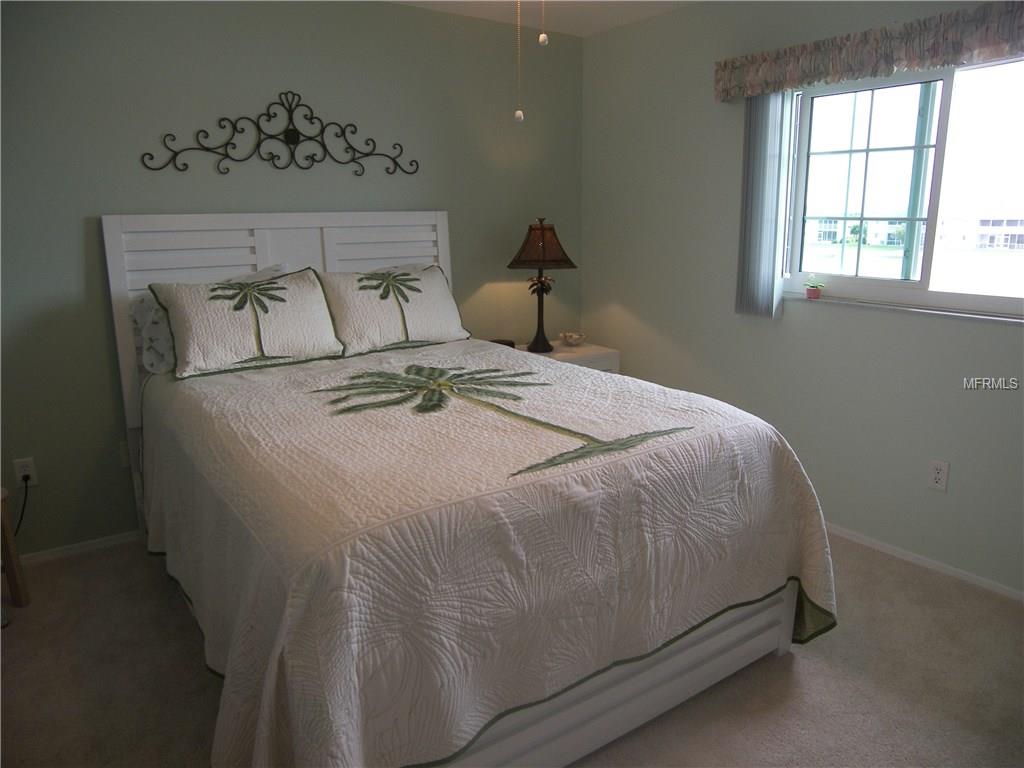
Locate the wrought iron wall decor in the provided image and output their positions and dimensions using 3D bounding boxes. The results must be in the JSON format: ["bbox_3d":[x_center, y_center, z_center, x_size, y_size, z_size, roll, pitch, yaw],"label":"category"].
[{"bbox_3d":[-1.014,-1.157,3.280,1.292,0.364,0.030,-10,16,-34],"label":"wrought iron wall decor"}]

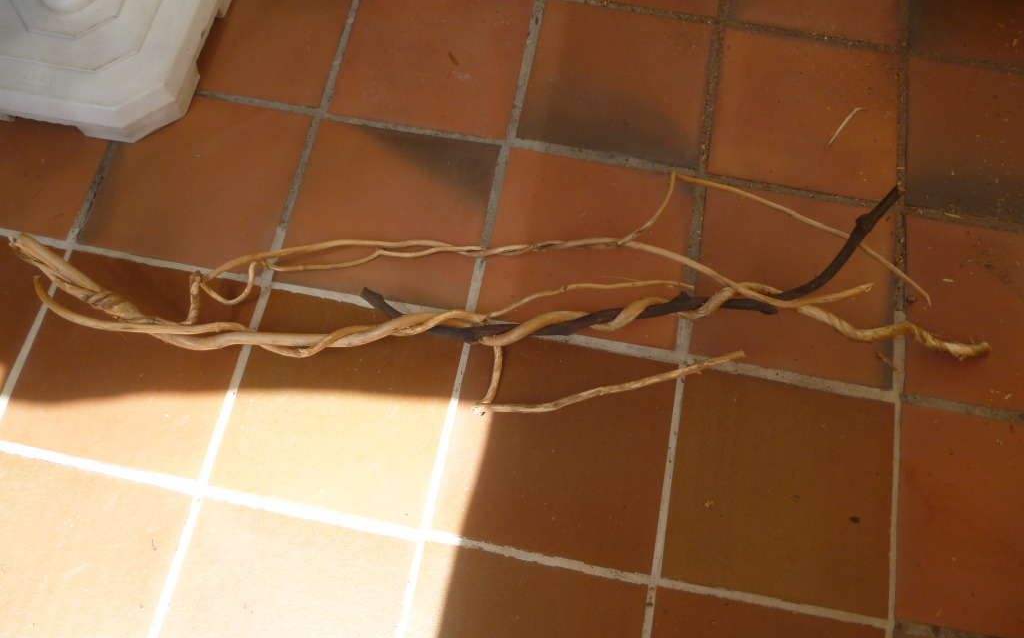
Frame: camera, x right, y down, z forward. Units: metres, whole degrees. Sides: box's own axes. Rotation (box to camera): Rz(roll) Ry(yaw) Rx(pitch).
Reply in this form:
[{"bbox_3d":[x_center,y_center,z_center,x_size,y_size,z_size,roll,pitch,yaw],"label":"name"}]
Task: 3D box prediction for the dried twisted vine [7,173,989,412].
[{"bbox_3d":[-0.033,-0.035,1.183,1.370,0.080,0.345,-6,69,-3],"label":"dried twisted vine"}]

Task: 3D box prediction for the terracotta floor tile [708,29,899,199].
[{"bbox_3d":[0.479,-0.338,1.353,0.289,0.012,0.286,10,69,3],"label":"terracotta floor tile"}]

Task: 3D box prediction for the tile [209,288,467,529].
[{"bbox_3d":[-0.241,0.117,1.167,0.289,0.012,0.286,10,69,3],"label":"tile"}]

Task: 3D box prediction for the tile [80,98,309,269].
[{"bbox_3d":[-0.488,-0.217,1.297,0.289,0.012,0.286,10,69,3],"label":"tile"}]

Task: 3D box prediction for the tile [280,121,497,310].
[{"bbox_3d":[-0.184,-0.164,1.279,0.289,0.012,0.286,10,69,3],"label":"tile"}]

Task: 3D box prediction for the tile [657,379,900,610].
[{"bbox_3d":[0.366,0.228,1.129,0.289,0.012,0.286,10,69,3],"label":"tile"}]

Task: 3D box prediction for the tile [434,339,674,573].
[{"bbox_3d":[0.062,0.177,1.147,0.289,0.012,0.286,10,69,3],"label":"tile"}]

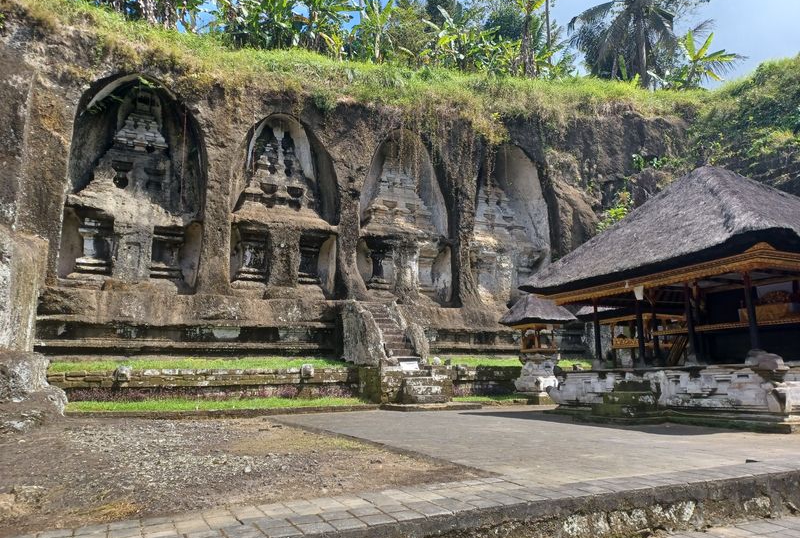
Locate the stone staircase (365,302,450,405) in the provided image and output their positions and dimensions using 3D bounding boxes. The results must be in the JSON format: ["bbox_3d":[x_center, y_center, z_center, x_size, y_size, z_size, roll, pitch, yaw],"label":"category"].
[{"bbox_3d":[0.069,2.833,20.049,2.573,3.569,2.324,4,-12,-24],"label":"stone staircase"}]

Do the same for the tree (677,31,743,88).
[{"bbox_3d":[16.516,-11.325,31.195,3.239,3.315,3.239,4,-12,-24],"label":"tree"}]

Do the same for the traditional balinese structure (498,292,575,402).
[{"bbox_3d":[4.495,2.644,19.266,1.809,3.557,1.809,4,-12,-24],"label":"traditional balinese structure"}]

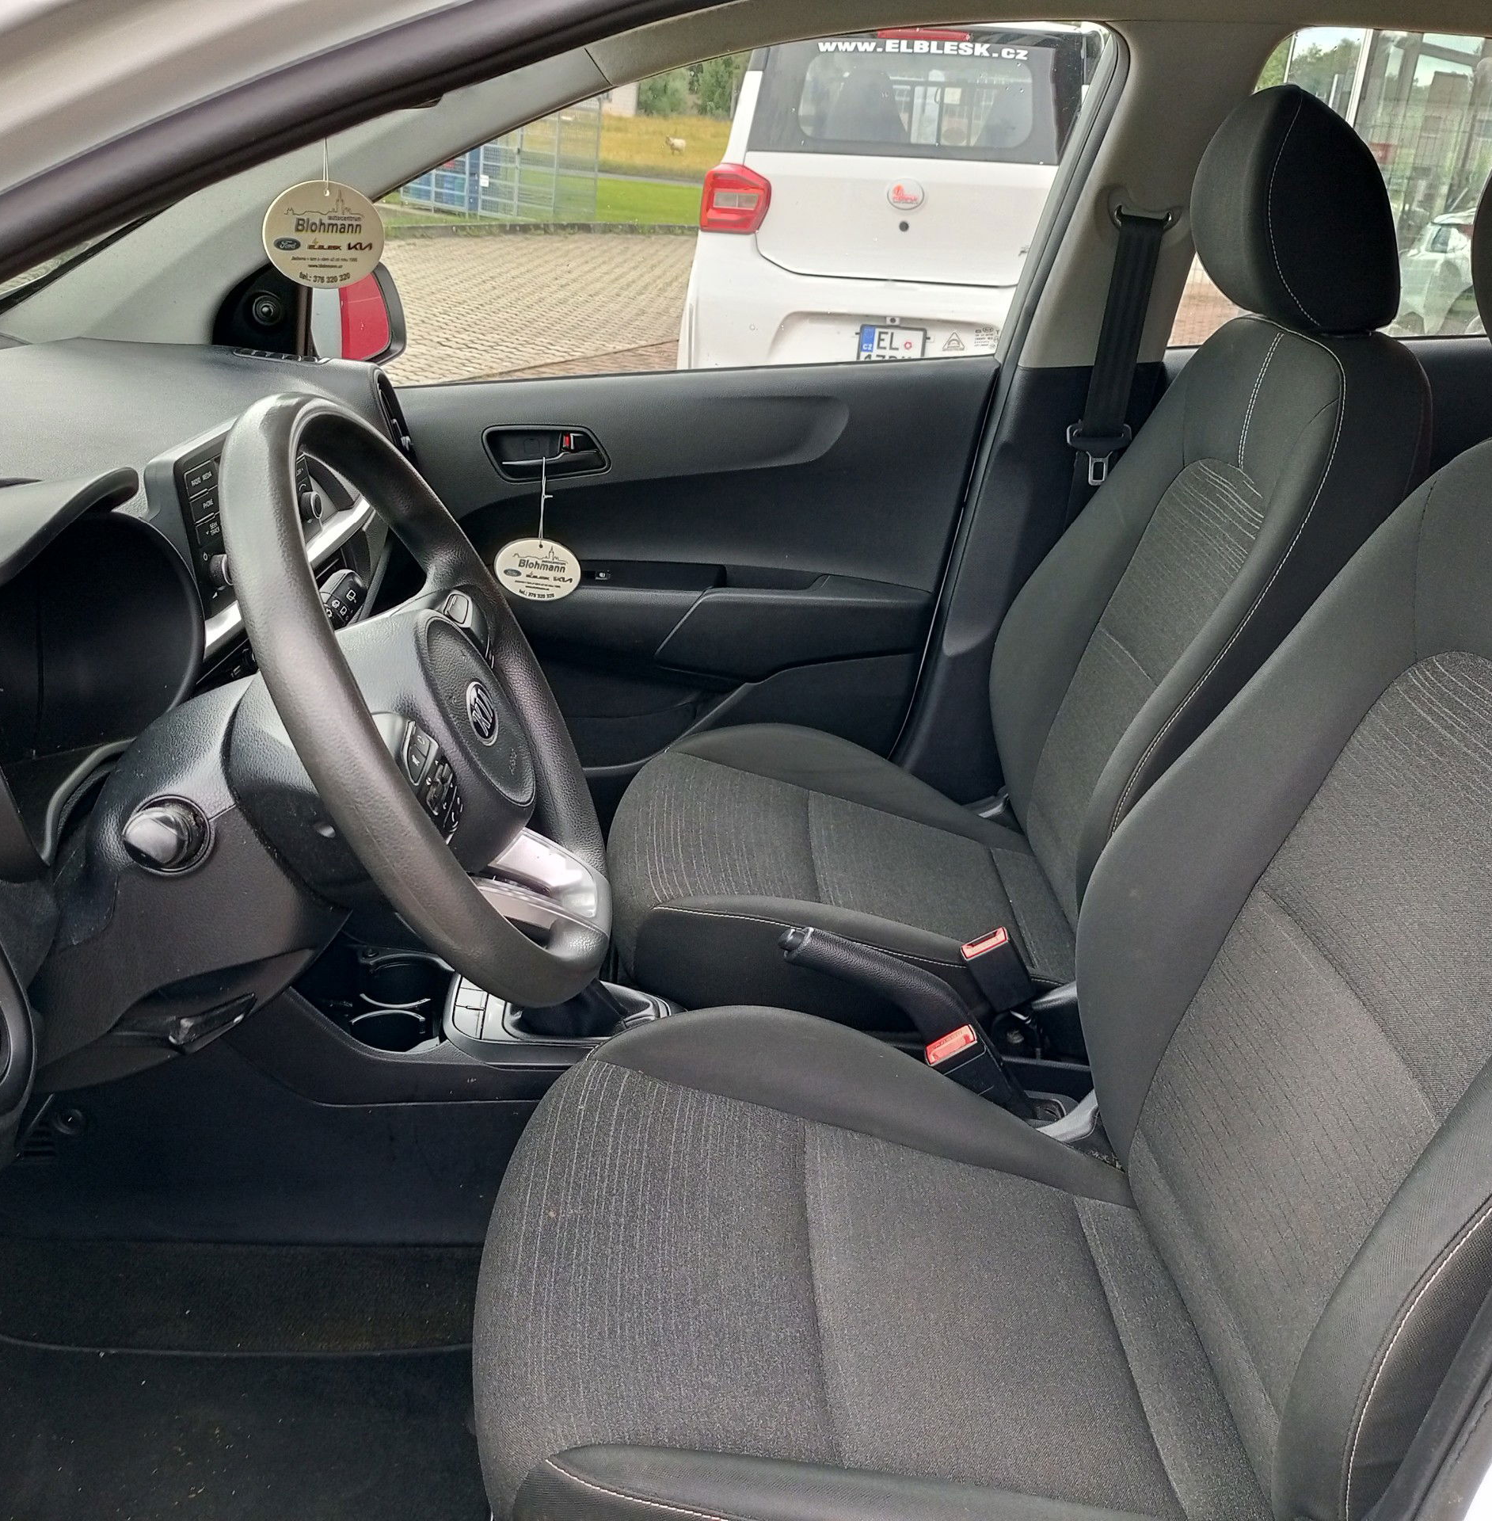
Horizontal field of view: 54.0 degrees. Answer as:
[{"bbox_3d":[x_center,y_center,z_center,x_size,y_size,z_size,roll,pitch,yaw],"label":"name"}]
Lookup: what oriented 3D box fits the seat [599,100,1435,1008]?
[{"bbox_3d":[0.230,-0.156,1.460,0.740,0.970,0.500,4,22,1],"label":"seat"}]

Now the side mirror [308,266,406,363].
[{"bbox_3d":[-0.527,-0.578,1.860,0.115,0.148,0.200,11,23,16],"label":"side mirror"}]

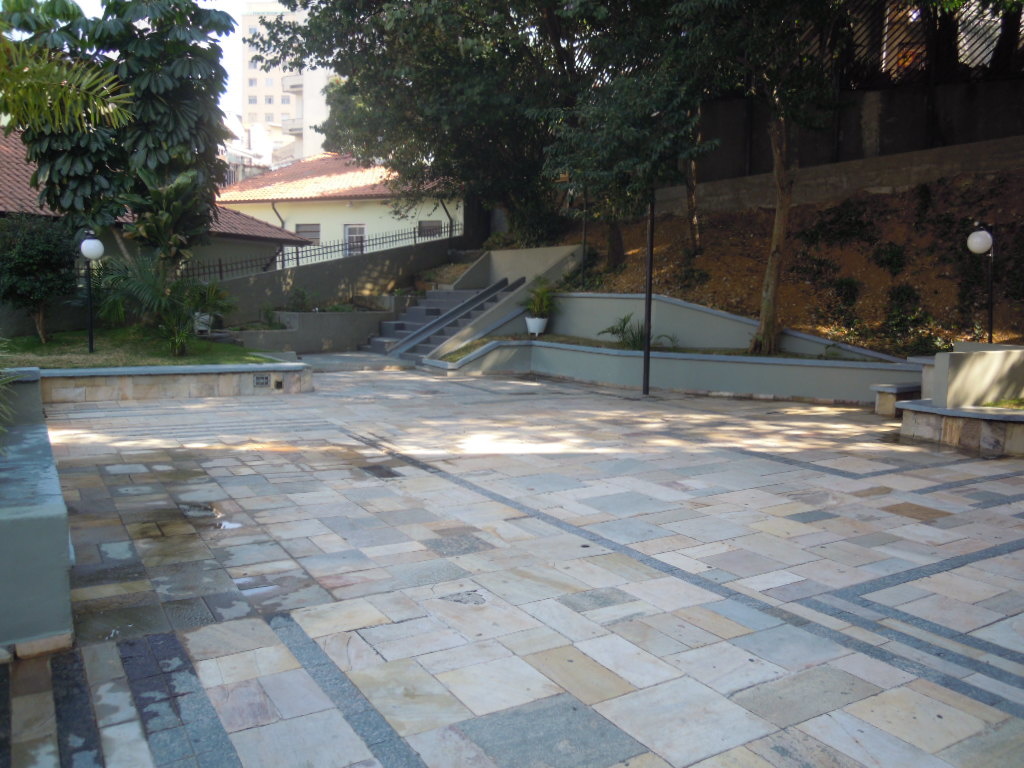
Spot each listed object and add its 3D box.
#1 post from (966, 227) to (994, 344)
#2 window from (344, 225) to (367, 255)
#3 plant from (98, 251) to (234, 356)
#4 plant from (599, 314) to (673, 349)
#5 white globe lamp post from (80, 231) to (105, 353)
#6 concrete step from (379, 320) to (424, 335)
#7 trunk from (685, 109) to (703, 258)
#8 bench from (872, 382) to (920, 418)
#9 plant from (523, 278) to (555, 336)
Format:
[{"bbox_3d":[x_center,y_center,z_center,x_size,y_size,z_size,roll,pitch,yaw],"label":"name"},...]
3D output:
[{"bbox_3d":[8.371,-1.689,14.800,0.450,2.280,0.450,3,7,29],"label":"post"},{"bbox_3d":[-5.593,-5.110,29.600,0.900,1.200,0.120,2,6,18],"label":"window"},{"bbox_3d":[-6.924,-1.613,16.600,2.350,2.100,1.800,-3,6,-23],"label":"plant"},{"bbox_3d":[2.330,-0.982,15.500,1.420,0.740,1.100,0,6,0],"label":"plant"},{"bbox_3d":[-8.154,-1.788,16.100,0.420,2.360,0.450,-3,7,-27],"label":"white globe lamp post"},{"bbox_3d":[-2.683,-1.412,21.084,0.330,0.250,2.700,-4,7,-30],"label":"concrete step"},{"bbox_3d":[3.944,-4.379,18.000,0.360,3.250,0.340,1,6,12],"label":"trunk"},{"bbox_3d":[5.553,0.201,11.586,1.150,0.400,0.400,-4,7,-30],"label":"bench"},{"bbox_3d":[0.605,-1.739,18.900,0.780,1.360,0.750,0,6,0],"label":"plant"}]

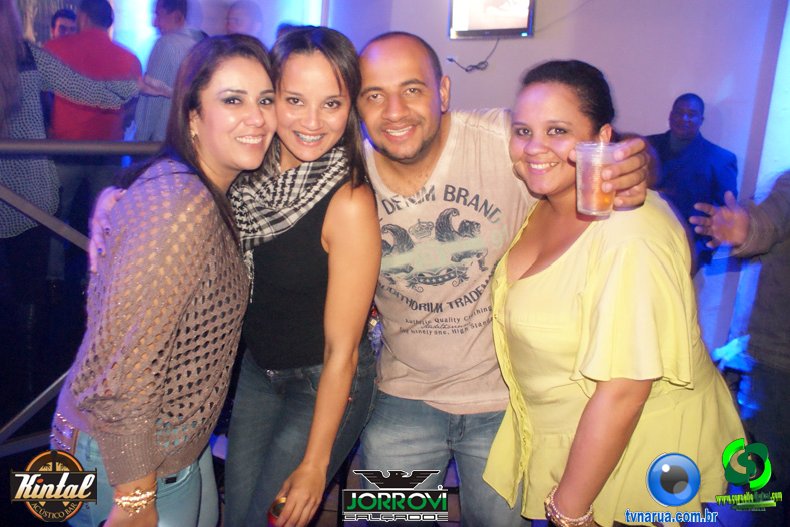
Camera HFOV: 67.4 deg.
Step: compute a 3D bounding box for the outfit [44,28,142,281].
[{"bbox_3d":[-1.698,-0.579,3.321,0.520,1.400,0.340,-4,15,-23],"label":"outfit"}]

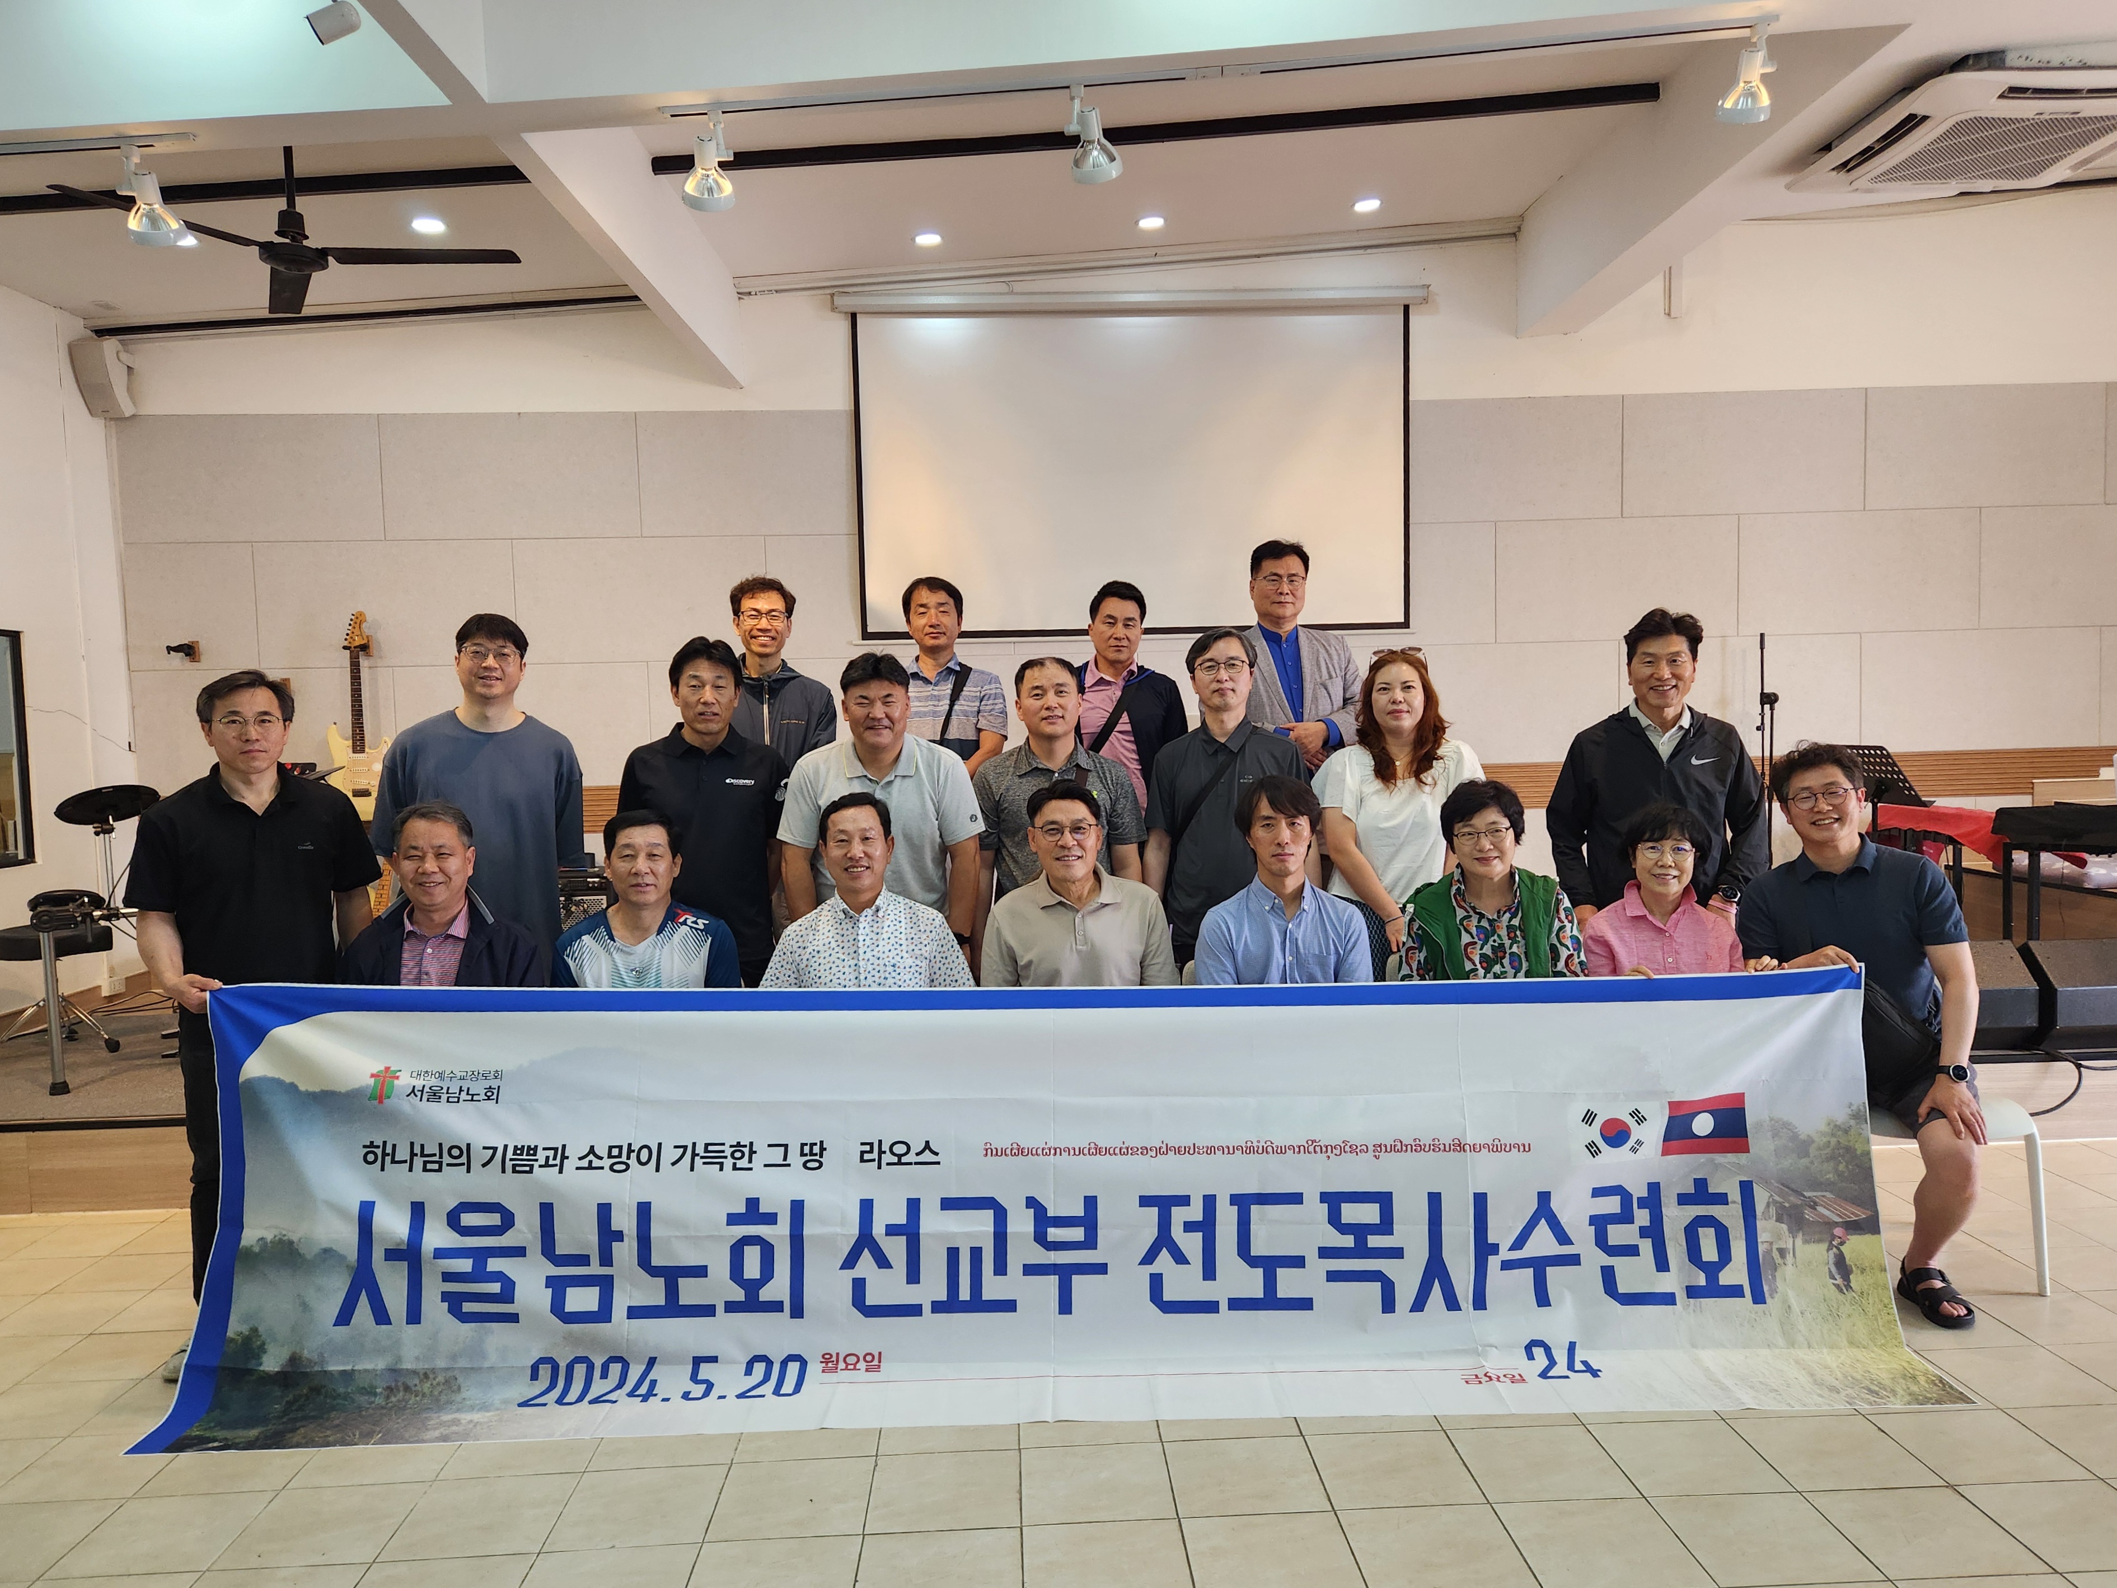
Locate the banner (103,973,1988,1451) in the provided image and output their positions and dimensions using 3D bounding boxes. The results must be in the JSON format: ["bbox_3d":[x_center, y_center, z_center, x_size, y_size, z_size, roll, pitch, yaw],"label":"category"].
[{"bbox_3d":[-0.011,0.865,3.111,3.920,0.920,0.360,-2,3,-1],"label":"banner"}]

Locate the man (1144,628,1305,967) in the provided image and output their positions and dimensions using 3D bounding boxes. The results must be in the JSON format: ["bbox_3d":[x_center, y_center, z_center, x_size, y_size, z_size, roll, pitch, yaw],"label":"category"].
[{"bbox_3d":[0.509,0.382,4.201,0.510,1.748,0.320,-1,3,2],"label":"man"}]

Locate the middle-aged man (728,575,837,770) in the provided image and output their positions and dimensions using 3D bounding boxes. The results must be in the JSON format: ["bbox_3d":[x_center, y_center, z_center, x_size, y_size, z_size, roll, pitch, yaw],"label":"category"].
[{"bbox_3d":[-0.945,0.122,4.657,0.480,1.673,0.310,-2,3,-8],"label":"middle-aged man"}]

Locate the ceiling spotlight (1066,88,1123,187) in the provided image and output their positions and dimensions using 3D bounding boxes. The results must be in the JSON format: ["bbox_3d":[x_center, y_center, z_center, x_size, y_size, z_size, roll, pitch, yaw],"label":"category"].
[{"bbox_3d":[0.093,-1.712,3.664,0.130,0.220,0.160,-1,3,6],"label":"ceiling spotlight"}]

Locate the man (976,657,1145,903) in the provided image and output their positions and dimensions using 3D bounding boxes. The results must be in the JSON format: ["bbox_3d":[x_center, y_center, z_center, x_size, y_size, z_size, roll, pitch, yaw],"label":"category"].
[{"bbox_3d":[0.010,0.443,4.032,0.500,1.653,0.330,-2,3,-2],"label":"man"}]

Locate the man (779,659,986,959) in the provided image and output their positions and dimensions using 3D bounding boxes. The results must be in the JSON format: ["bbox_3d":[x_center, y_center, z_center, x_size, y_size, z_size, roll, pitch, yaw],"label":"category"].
[{"bbox_3d":[-0.499,0.441,4.061,0.580,1.696,0.400,-2,3,-6],"label":"man"}]

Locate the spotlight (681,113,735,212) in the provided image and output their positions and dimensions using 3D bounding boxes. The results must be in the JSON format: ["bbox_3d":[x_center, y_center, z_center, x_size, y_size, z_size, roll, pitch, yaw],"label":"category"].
[{"bbox_3d":[-0.899,-1.618,3.607,0.130,0.220,0.160,-1,3,1],"label":"spotlight"}]

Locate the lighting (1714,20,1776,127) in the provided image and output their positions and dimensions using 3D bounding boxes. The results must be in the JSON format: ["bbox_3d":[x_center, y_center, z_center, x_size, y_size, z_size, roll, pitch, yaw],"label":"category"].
[{"bbox_3d":[1.870,-1.960,3.828,0.135,0.240,0.160,-2,3,-8],"label":"lighting"}]

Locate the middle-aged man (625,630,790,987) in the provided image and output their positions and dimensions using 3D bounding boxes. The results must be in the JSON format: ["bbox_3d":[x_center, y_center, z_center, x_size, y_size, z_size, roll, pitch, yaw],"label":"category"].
[{"bbox_3d":[-0.952,0.443,3.842,0.490,1.723,0.310,-2,3,-9],"label":"middle-aged man"}]

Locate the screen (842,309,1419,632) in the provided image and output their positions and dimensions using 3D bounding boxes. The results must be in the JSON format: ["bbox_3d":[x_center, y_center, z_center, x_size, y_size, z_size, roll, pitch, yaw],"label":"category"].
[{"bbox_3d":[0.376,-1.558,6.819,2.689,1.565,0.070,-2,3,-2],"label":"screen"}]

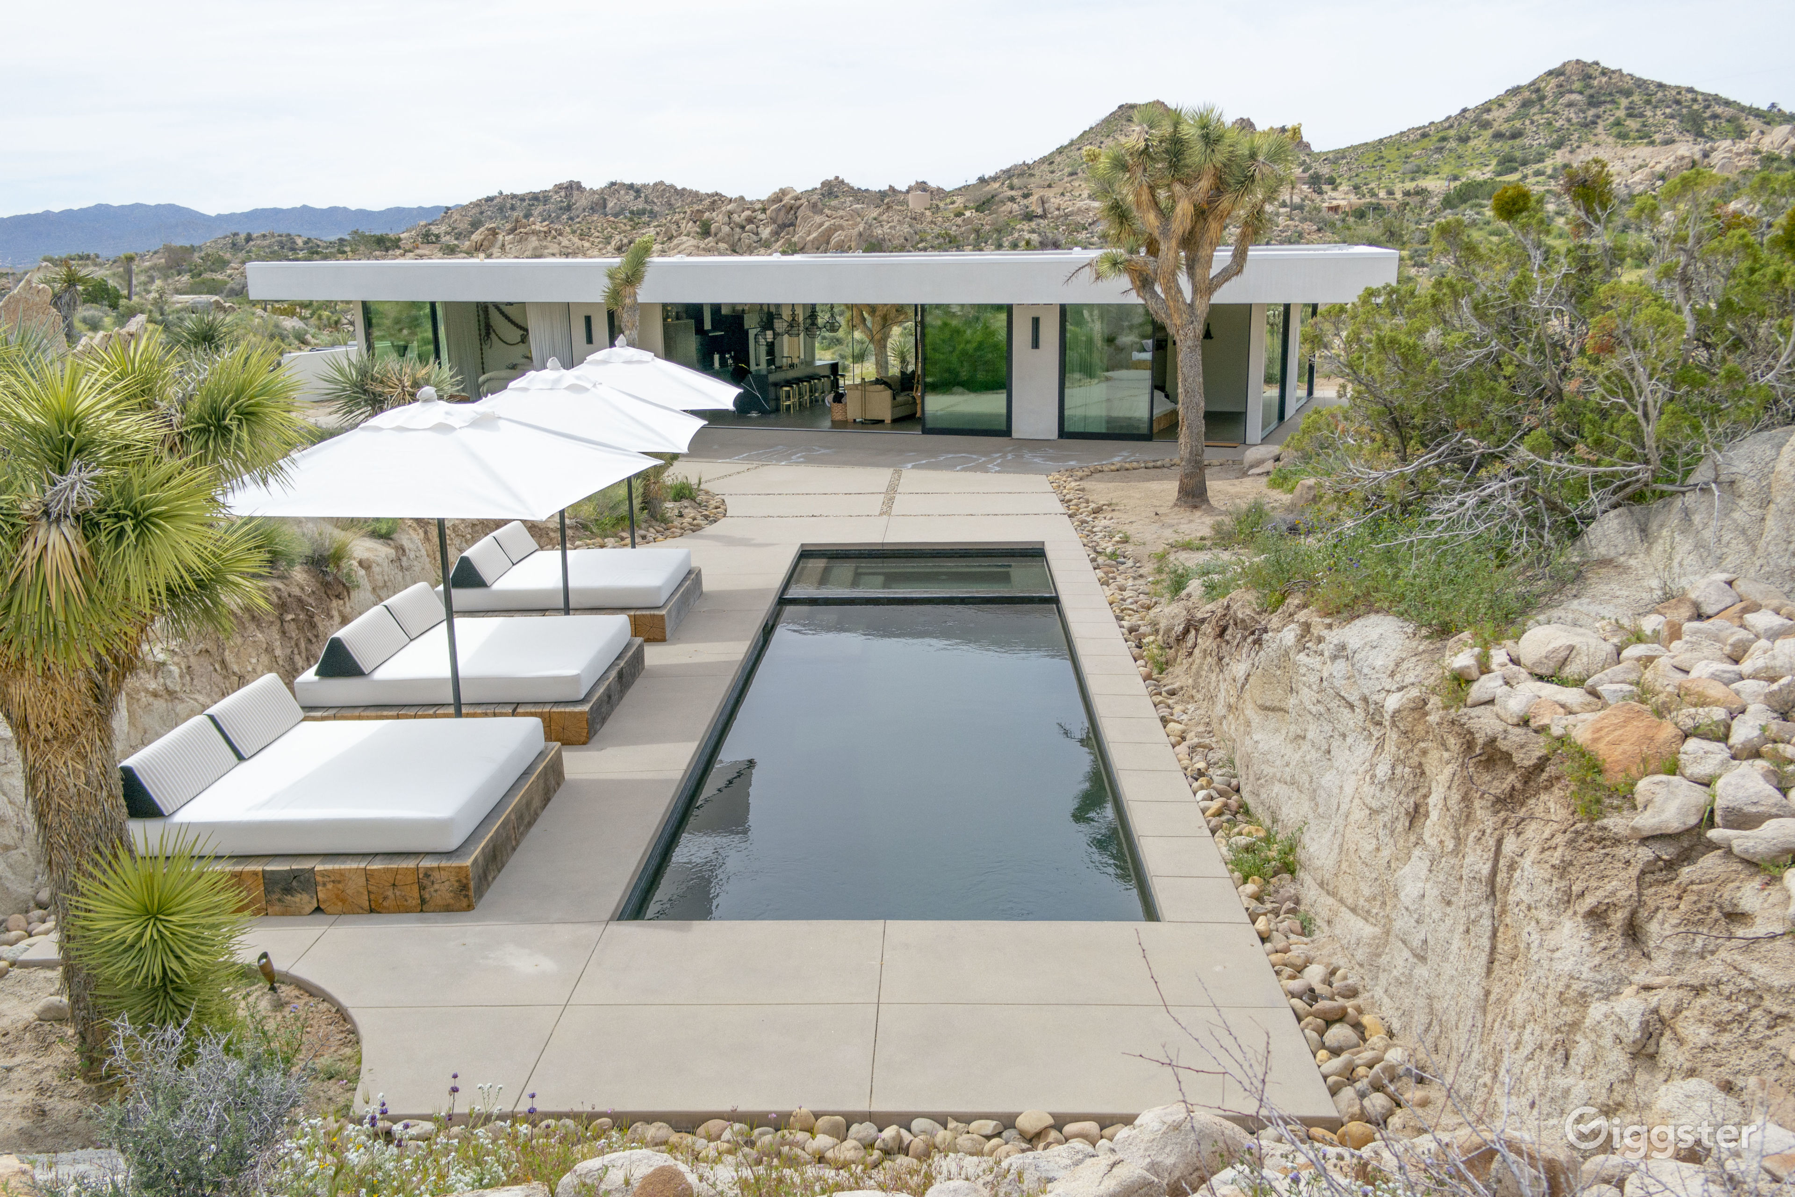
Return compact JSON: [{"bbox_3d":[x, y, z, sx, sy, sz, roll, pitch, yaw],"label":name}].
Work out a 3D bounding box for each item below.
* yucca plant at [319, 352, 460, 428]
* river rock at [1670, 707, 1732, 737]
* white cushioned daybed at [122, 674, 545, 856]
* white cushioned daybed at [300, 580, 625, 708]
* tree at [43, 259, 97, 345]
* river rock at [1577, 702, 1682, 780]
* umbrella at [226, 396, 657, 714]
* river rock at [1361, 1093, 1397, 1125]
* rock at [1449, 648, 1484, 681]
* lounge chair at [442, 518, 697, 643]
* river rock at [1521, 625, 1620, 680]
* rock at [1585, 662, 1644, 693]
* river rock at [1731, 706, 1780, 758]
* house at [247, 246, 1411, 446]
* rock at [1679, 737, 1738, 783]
[{"bbox_3d":[-10.682,-4.341,31.532,2.800,1.646,2.400,-5,14,-18],"label":"yucca plant"},{"bbox_3d":[3.328,0.511,6.194,0.260,0.130,0.200,6,15,29],"label":"river rock"},{"bbox_3d":[-3.630,1.023,9.607,2.197,0.514,1.937,0,13,2],"label":"white cushioned daybed"},{"bbox_3d":[-3.530,0.343,12.580,2.197,0.514,1.973,0,13,2],"label":"white cushioned daybed"},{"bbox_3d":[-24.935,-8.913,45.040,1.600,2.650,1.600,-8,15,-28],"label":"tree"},{"bbox_3d":[3.079,0.602,6.297,0.460,0.280,0.360,6,14,26],"label":"river rock"},{"bbox_3d":[-3.319,-0.117,11.024,2.599,2.831,2.599,1,14,8],"label":"umbrella"},{"bbox_3d":[2.192,2.324,6.807,0.130,0.100,0.120,0,13,2],"label":"river rock"},{"bbox_3d":[3.308,0.388,8.702,0.175,0.150,0.160,0,13,2],"label":"rock"},{"bbox_3d":[-3.468,-0.240,15.741,2.470,0.893,2.109,0,13,2],"label":"lounge chair"},{"bbox_3d":[3.804,0.310,8.488,0.565,0.294,0.424,5,14,24],"label":"river rock"},{"bbox_3d":[3.271,0.358,6.821,0.260,0.140,0.190,6,14,26],"label":"rock"},{"bbox_3d":[3.405,0.529,5.939,0.185,0.180,0.200,7,15,30],"label":"river rock"},{"bbox_3d":[-2.456,-6.414,36.191,27.000,3.500,11.000,4,14,22],"label":"house"},{"bbox_3d":[3.702,0.739,6.826,0.255,0.180,0.210,0,13,2],"label":"rock"}]

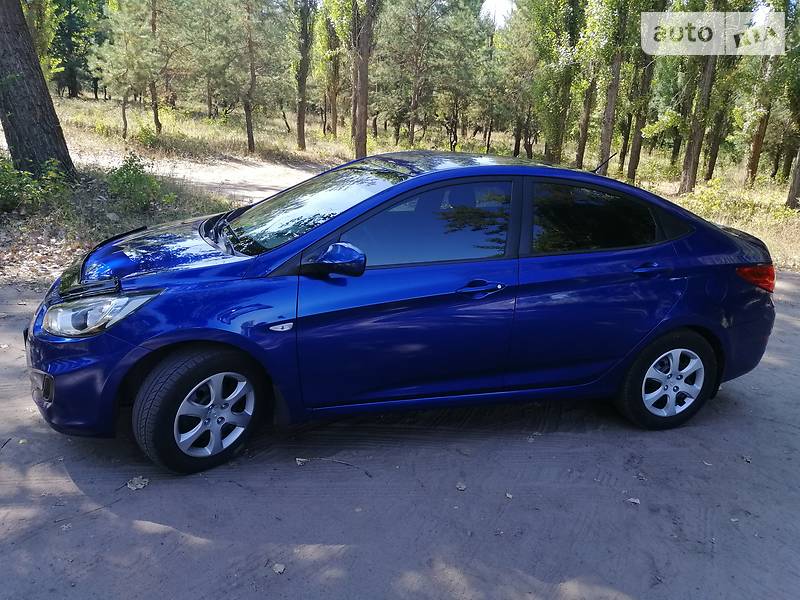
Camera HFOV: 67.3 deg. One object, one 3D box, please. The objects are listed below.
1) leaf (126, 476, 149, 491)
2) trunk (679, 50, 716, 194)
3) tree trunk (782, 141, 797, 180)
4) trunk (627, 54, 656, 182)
[{"bbox_3d":[-1.159,0.811,2.657,0.100,0.020,0.098,10,17,17],"label":"leaf"},{"bbox_3d":[8.041,-4.660,16.111,0.503,3.571,0.441,12,19,23],"label":"trunk"},{"bbox_3d":[18.015,-6.430,27.777,0.343,1.736,0.343,11,17,31],"label":"tree trunk"},{"bbox_3d":[7.106,-5.270,17.684,0.394,3.634,0.350,11,19,19],"label":"trunk"}]

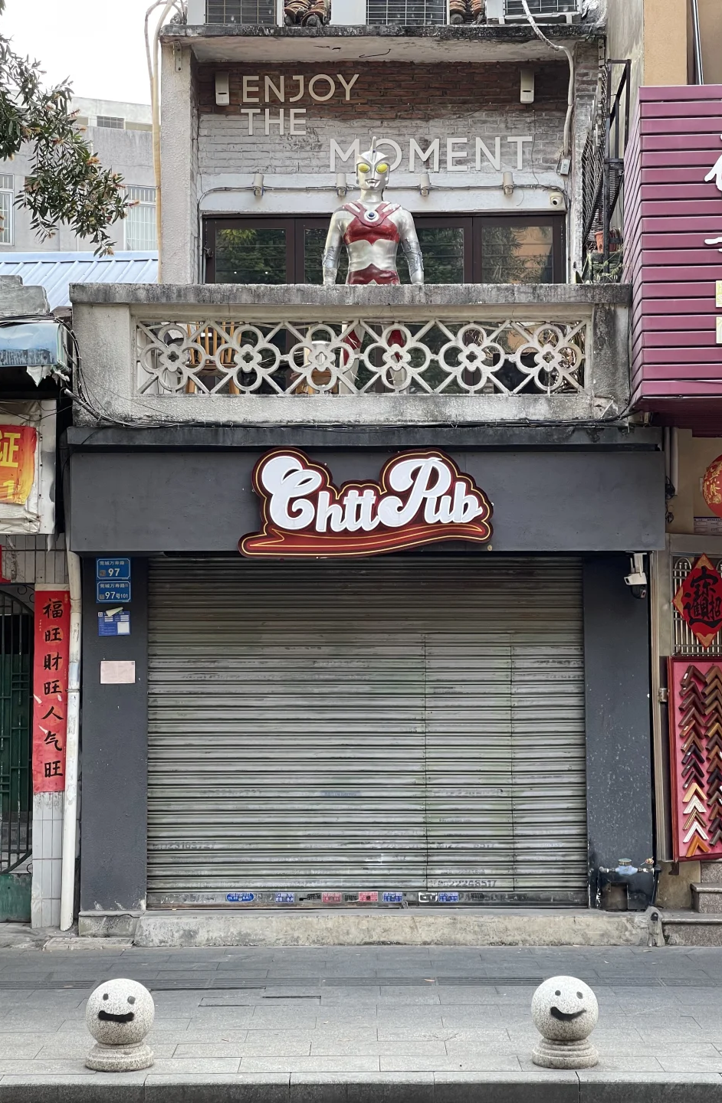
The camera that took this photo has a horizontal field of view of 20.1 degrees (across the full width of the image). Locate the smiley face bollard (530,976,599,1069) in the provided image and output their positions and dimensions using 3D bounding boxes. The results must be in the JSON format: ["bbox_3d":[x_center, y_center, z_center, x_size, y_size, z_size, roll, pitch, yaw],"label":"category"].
[{"bbox_3d":[0.886,2.036,8.870,0.298,0.375,0.298,0,-4,-1],"label":"smiley face bollard"}]

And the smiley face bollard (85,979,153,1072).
[{"bbox_3d":[-1.038,2.031,8.800,0.298,0.375,0.298,0,-4,-3],"label":"smiley face bollard"}]

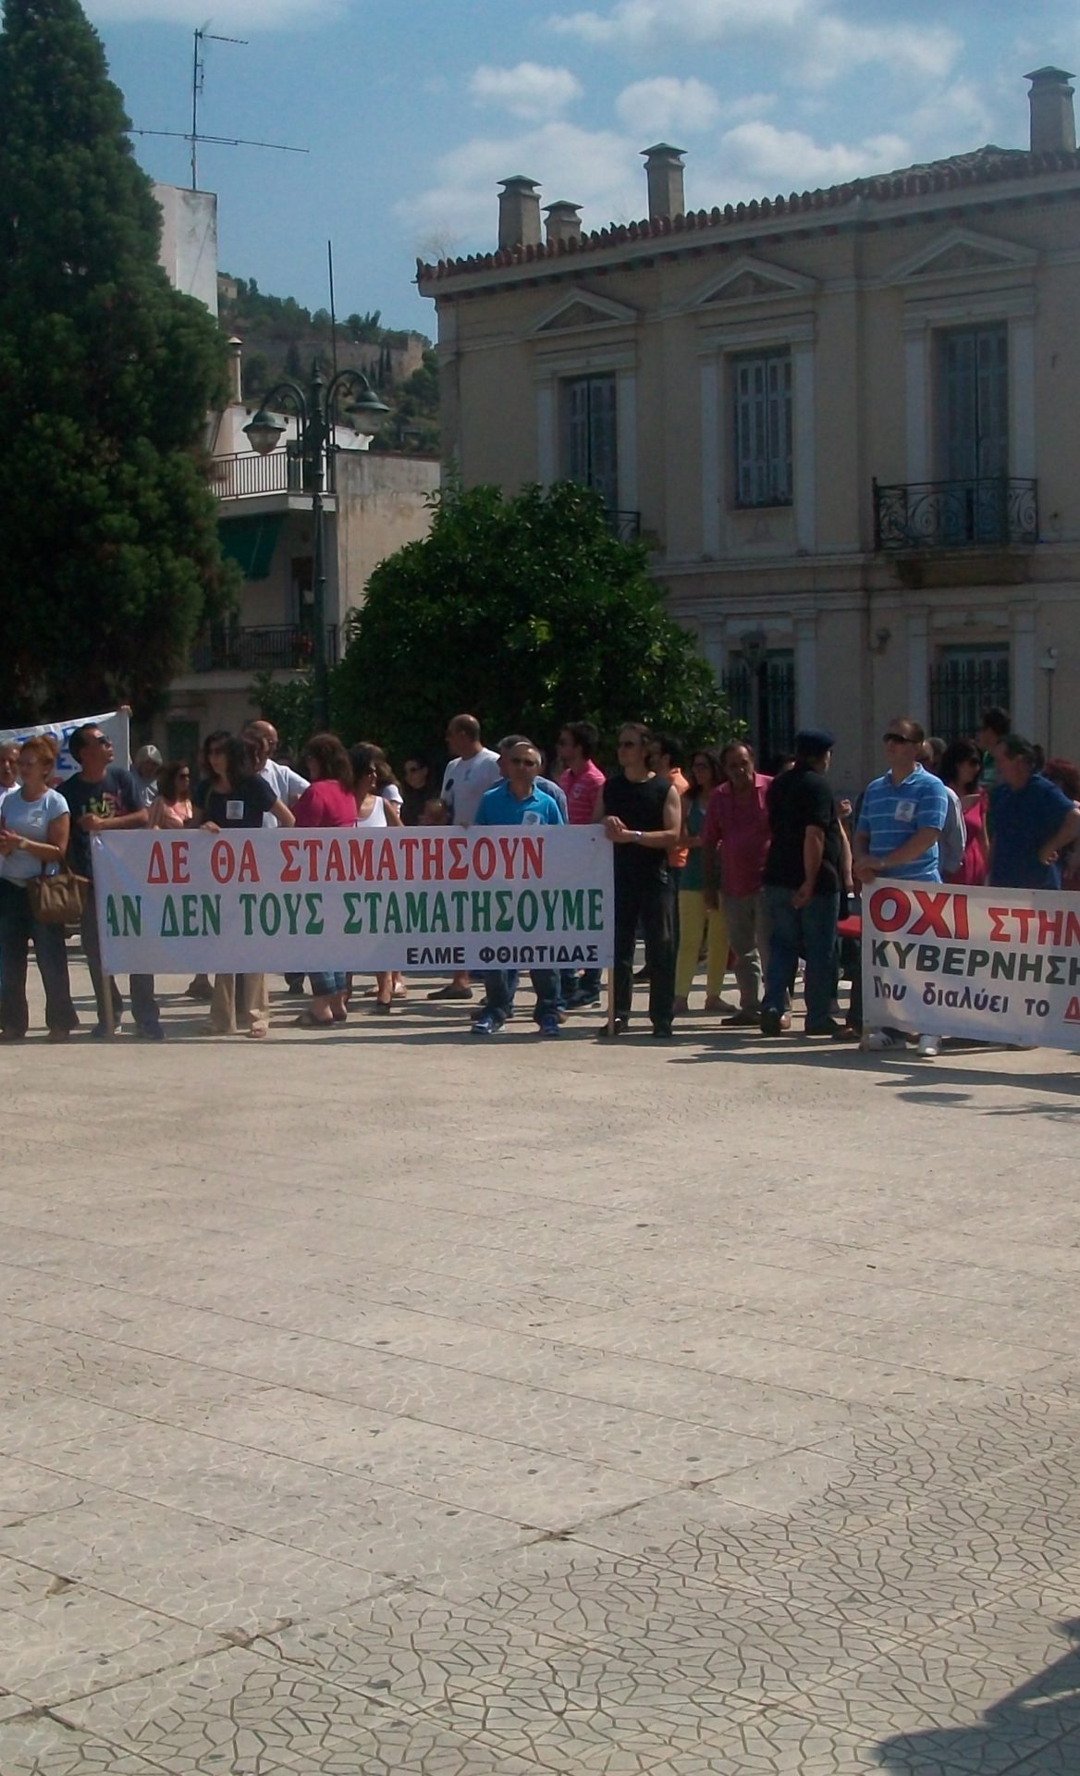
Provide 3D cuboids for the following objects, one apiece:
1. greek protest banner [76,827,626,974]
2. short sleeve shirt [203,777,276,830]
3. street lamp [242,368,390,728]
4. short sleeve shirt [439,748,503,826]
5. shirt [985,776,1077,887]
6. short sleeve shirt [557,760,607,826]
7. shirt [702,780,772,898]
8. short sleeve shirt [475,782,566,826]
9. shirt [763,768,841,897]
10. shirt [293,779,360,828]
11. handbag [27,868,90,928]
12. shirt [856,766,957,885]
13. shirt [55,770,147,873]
[{"bbox_3d":[-1.037,0.070,12.850,2.870,0.800,0.070,-1,4,0],"label":"greek protest banner"},{"bbox_3d":[-1.675,-0.306,13.023,0.470,0.620,0.280,1,5,23],"label":"short sleeve shirt"},{"bbox_3d":[-2.130,-2.461,22.500,0.450,5.250,2.000,-5,6,-41],"label":"street lamp"},{"bbox_3d":[-0.447,-0.567,15.000,0.460,0.660,0.290,3,6,40],"label":"short sleeve shirt"},{"bbox_3d":[2.698,-0.295,12.800,0.310,0.660,0.500,-5,6,-43],"label":"shirt"},{"bbox_3d":[0.279,-0.482,14.600,0.280,0.650,0.450,-5,6,-43],"label":"short sleeve shirt"},{"bbox_3d":[1.211,-0.293,13.900,0.490,0.700,0.280,-1,4,0],"label":"shirt"},{"bbox_3d":[-0.103,-0.268,13.076,0.530,0.680,0.290,-1,4,-1],"label":"short sleeve shirt"},{"bbox_3d":[1.458,-0.318,12.927,0.320,0.710,0.500,-4,5,-37],"label":"shirt"},{"bbox_3d":[-1.244,-0.335,13.623,0.290,0.620,0.460,2,5,37],"label":"shirt"},{"bbox_3d":[-2.590,0.040,12.500,0.340,0.330,0.170,-2,4,-14],"label":"handbag"},{"bbox_3d":[1.932,-0.318,12.300,0.510,0.650,0.300,2,5,38],"label":"shirt"},{"bbox_3d":[-2.446,-0.362,13.000,0.510,0.620,0.290,-2,5,-18],"label":"shirt"}]

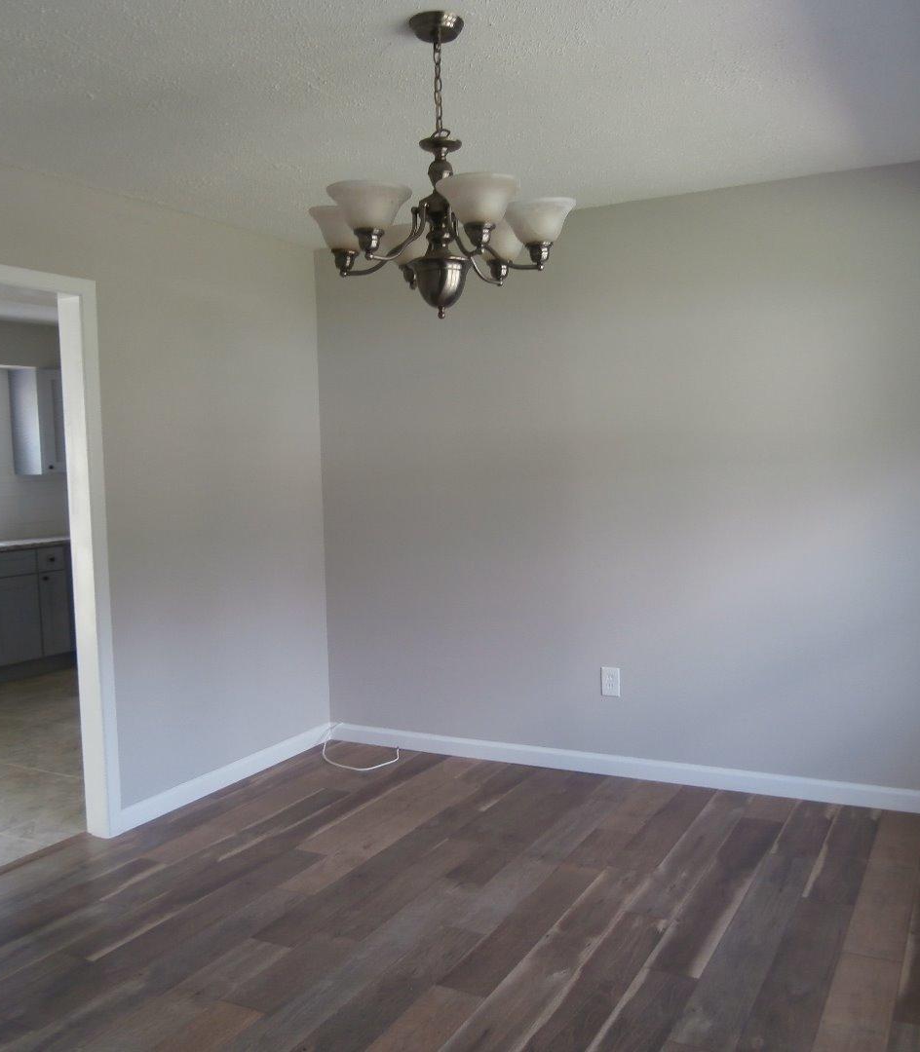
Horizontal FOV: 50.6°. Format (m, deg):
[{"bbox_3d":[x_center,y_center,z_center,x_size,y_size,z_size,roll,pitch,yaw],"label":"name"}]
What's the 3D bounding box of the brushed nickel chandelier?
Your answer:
[{"bbox_3d":[-0.049,-0.851,2.342,0.650,0.700,0.650,-2,4,0],"label":"brushed nickel chandelier"}]

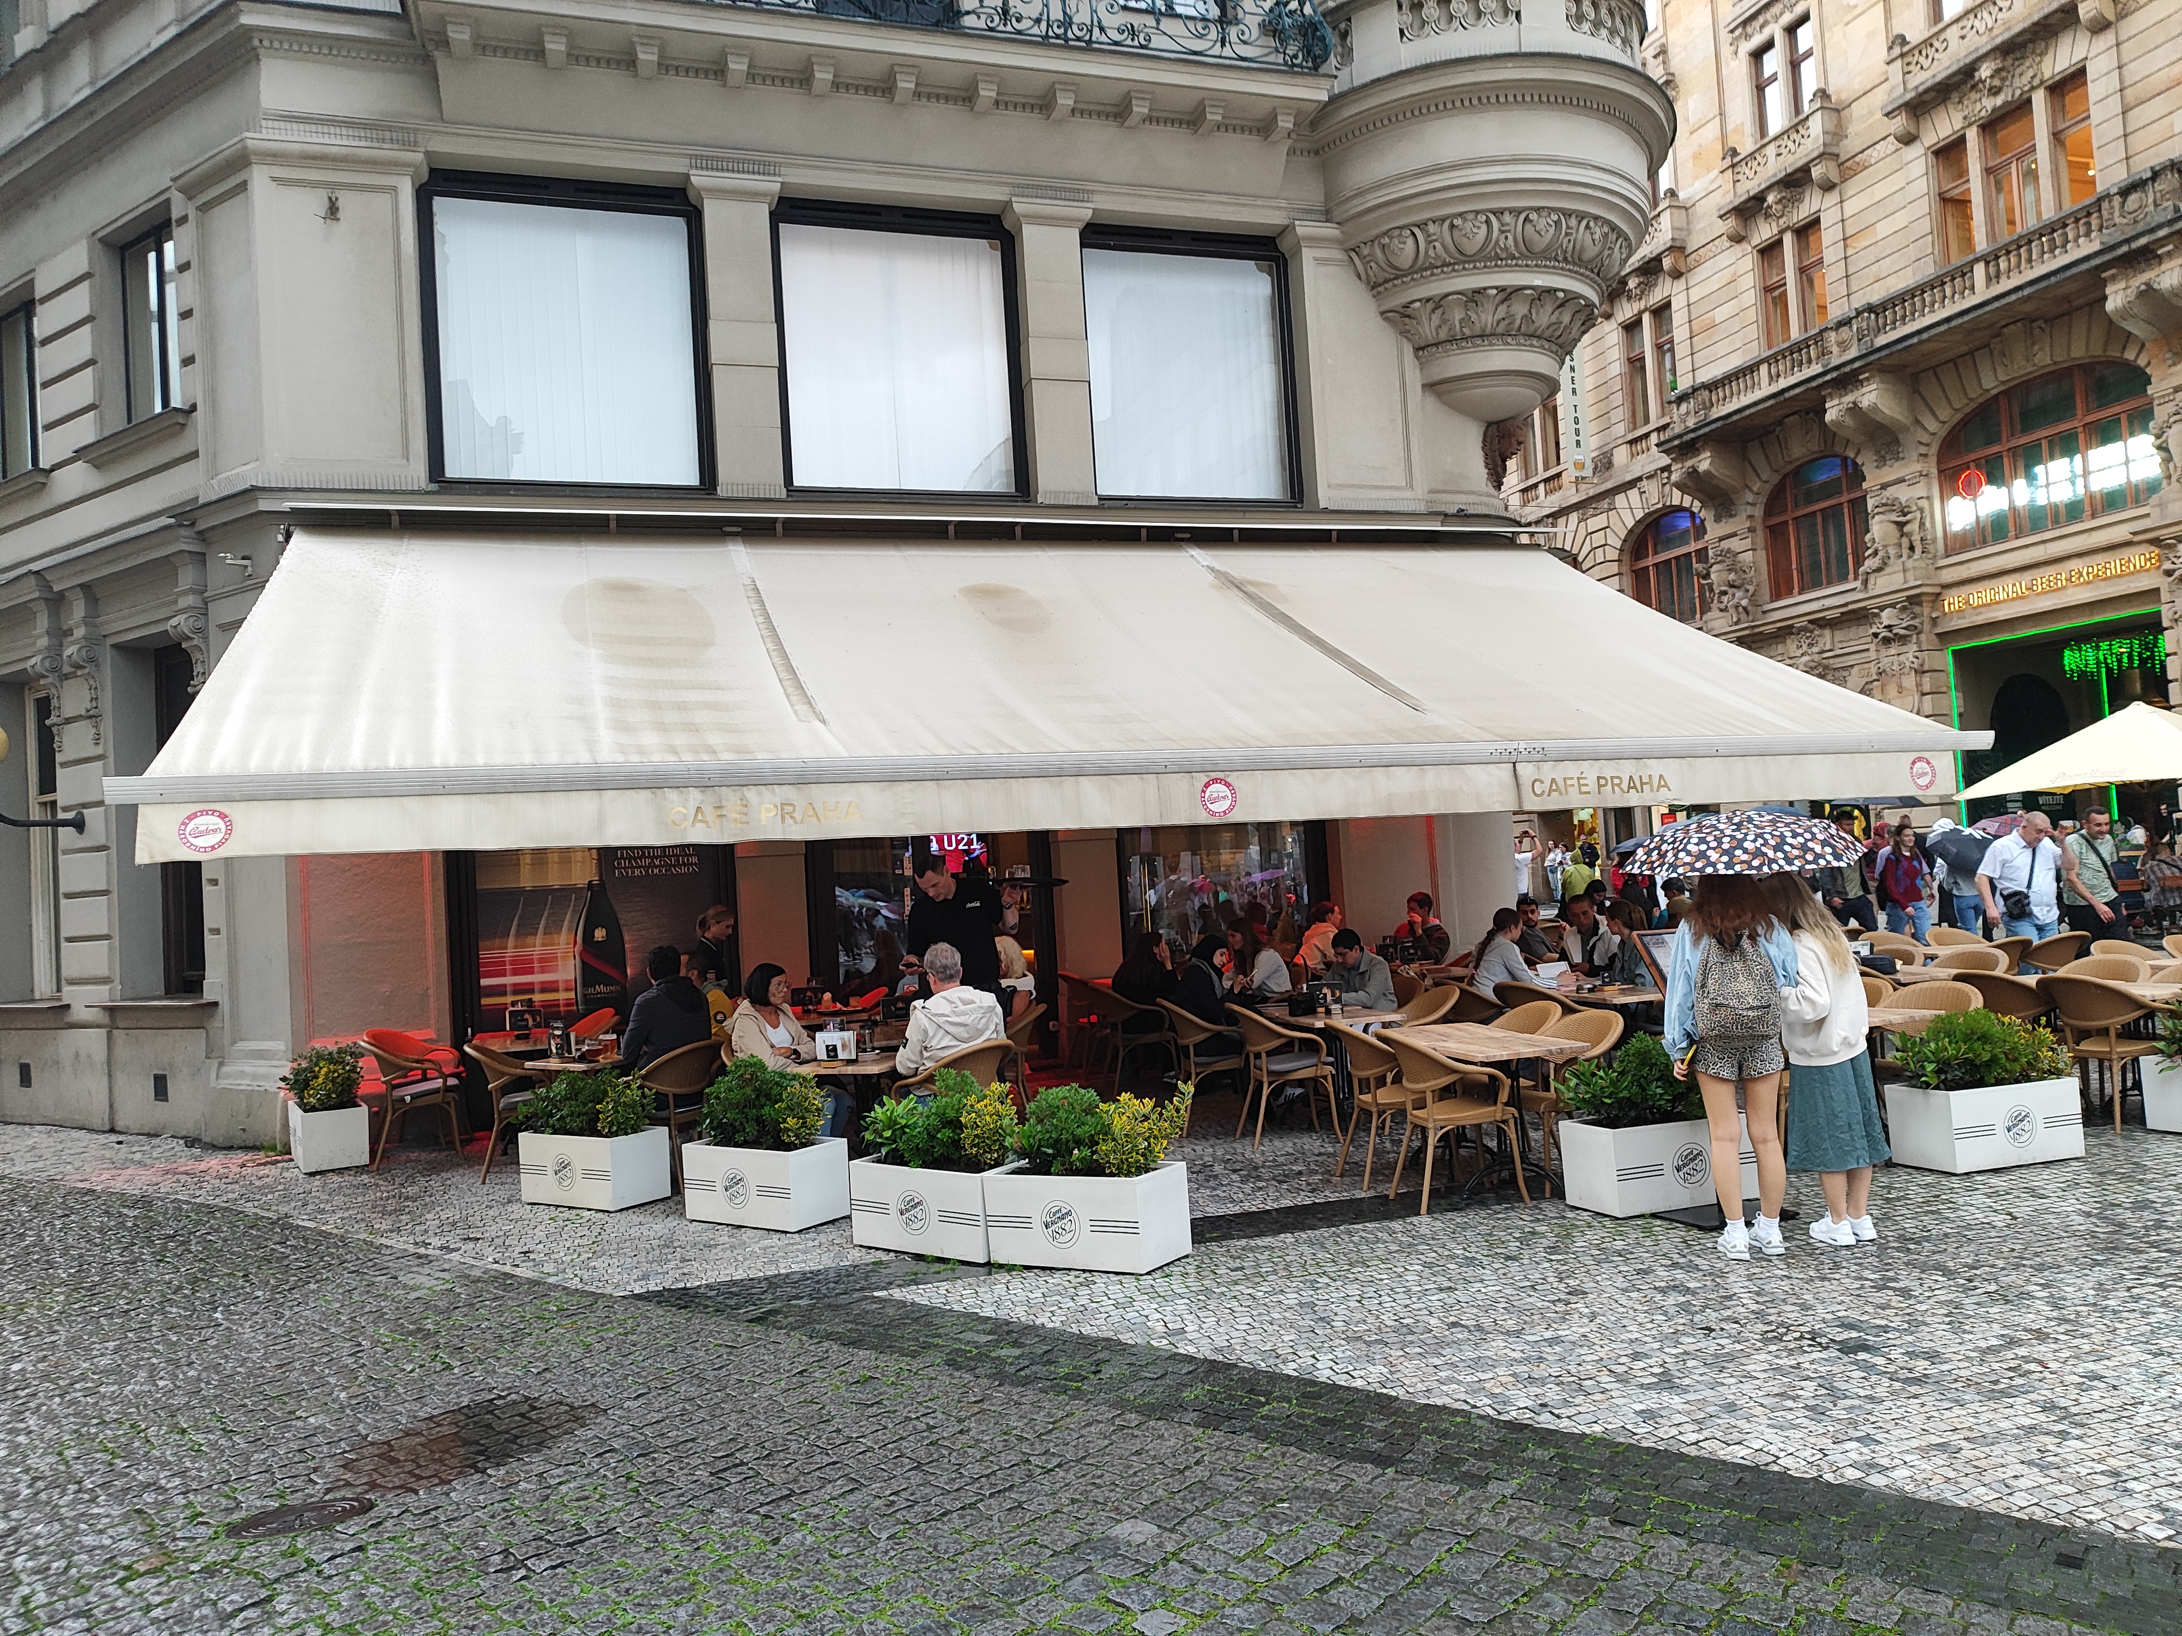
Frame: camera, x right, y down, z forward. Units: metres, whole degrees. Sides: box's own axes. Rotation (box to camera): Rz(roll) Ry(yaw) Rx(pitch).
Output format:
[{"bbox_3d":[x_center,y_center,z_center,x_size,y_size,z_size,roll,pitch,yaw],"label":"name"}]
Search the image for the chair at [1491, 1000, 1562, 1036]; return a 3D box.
[{"bbox_3d":[2.293,1.470,8.437,0.600,0.850,0.580,-3,-2,-17],"label":"chair"}]

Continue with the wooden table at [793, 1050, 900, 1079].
[{"bbox_3d":[-1.257,1.749,8.587,0.700,0.745,0.700,-5,-3,28],"label":"wooden table"}]

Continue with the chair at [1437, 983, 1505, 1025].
[{"bbox_3d":[2.845,1.573,10.851,0.600,0.840,0.570,-3,-2,-18],"label":"chair"}]

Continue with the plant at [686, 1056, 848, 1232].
[{"bbox_3d":[-1.739,1.708,8.066,0.822,0.841,0.425,-5,-3,35],"label":"plant"}]

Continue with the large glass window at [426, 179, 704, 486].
[{"bbox_3d":[-4.309,-3.938,12.416,2.119,2.519,0.150,-3,-2,-18],"label":"large glass window"}]

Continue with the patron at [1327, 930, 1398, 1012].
[{"bbox_3d":[1.944,1.428,10.944,0.800,1.240,0.550,-3,-2,-20],"label":"patron"}]

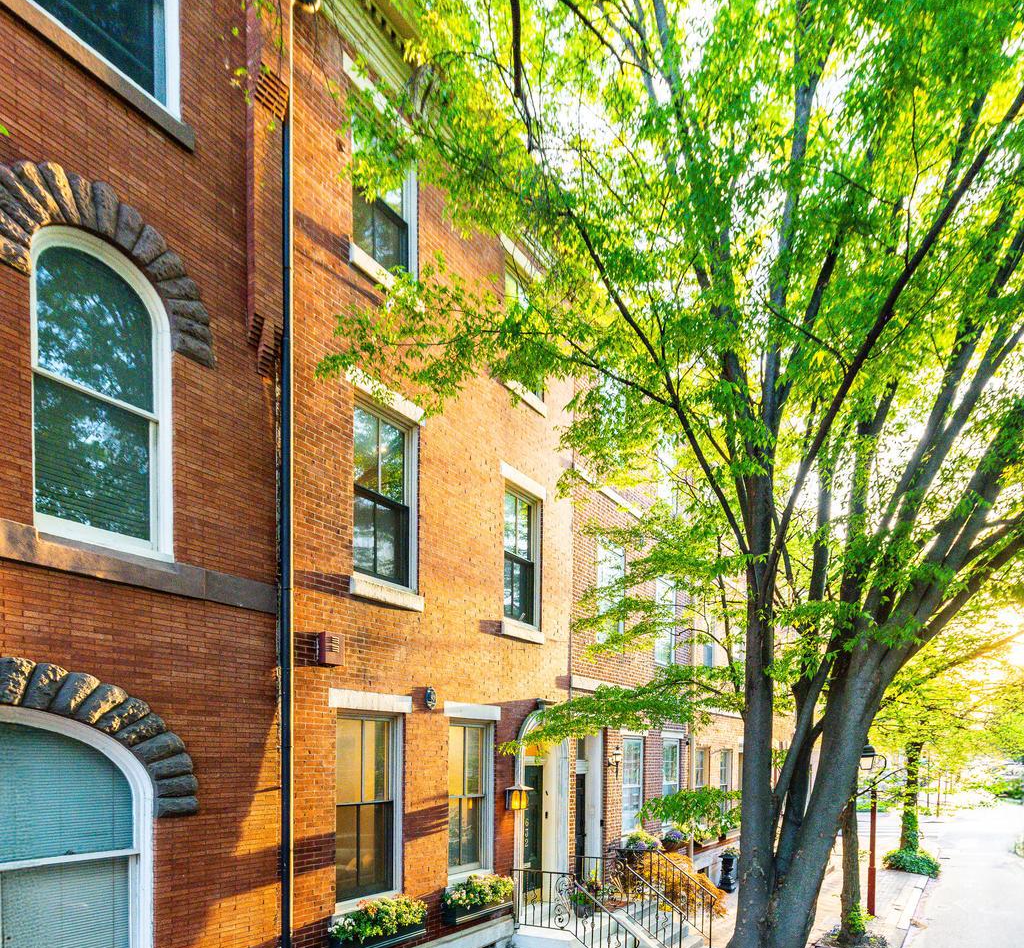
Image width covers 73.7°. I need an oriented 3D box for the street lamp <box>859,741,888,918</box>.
[{"bbox_3d":[6.988,6.834,13.200,0.520,3.450,0.420,-4,-10,34],"label":"street lamp"}]

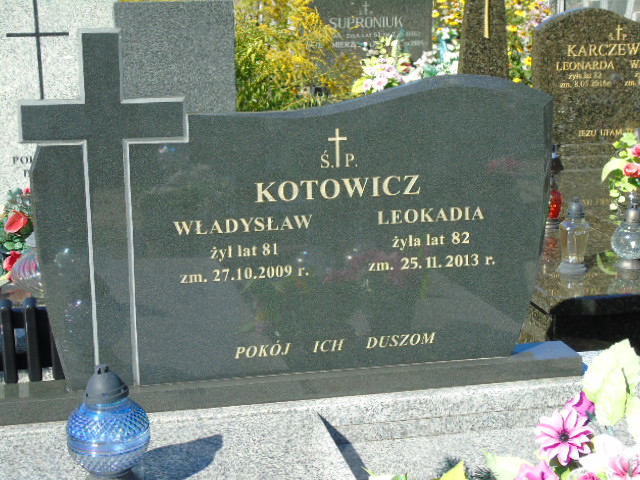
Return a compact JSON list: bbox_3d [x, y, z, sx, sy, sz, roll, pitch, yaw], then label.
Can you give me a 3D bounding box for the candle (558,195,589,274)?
[{"bbox_3d":[0.805,-0.017,3.620,0.098,0.244,0.098,-3,13,-12],"label":"candle"}]

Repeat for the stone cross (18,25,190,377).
[{"bbox_3d":[-0.475,-0.063,2.572,0.353,0.802,0.080,-3,13,-12],"label":"stone cross"}]

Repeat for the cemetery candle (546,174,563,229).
[{"bbox_3d":[0.857,-0.142,4.200,0.062,0.196,0.062,-3,13,-12],"label":"cemetery candle"}]

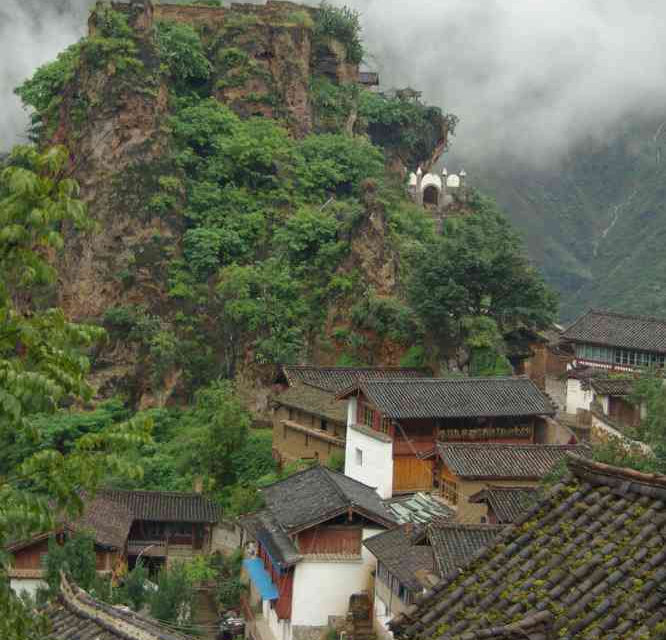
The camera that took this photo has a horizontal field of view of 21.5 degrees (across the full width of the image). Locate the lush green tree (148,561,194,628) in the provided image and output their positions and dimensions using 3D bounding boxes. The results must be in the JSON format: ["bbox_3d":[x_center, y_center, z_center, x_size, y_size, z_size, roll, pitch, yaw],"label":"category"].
[{"bbox_3d":[-9.220,15.671,100.000,2.626,3.768,2.626,3,5,0],"label":"lush green tree"}]

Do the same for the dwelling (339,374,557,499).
[{"bbox_3d":[7.469,8.074,119.732,12.300,7.700,8.500,1,6,-22],"label":"dwelling"}]

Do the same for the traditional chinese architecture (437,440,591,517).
[{"bbox_3d":[11.179,10.283,110.431,10.000,5.000,6.000,1,5,-14],"label":"traditional chinese architecture"}]

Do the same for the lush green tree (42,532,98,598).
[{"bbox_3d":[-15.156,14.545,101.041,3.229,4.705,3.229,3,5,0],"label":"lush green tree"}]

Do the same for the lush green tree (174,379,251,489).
[{"bbox_3d":[-8.330,8.058,121.014,5.250,7.898,5.250,3,5,0],"label":"lush green tree"}]

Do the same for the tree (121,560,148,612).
[{"bbox_3d":[-11.563,15.559,102.009,1.630,3.228,1.630,3,5,0],"label":"tree"}]

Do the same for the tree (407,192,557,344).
[{"bbox_3d":[12.535,-4.187,148.023,12.673,13.342,12.040,3,5,0],"label":"tree"}]

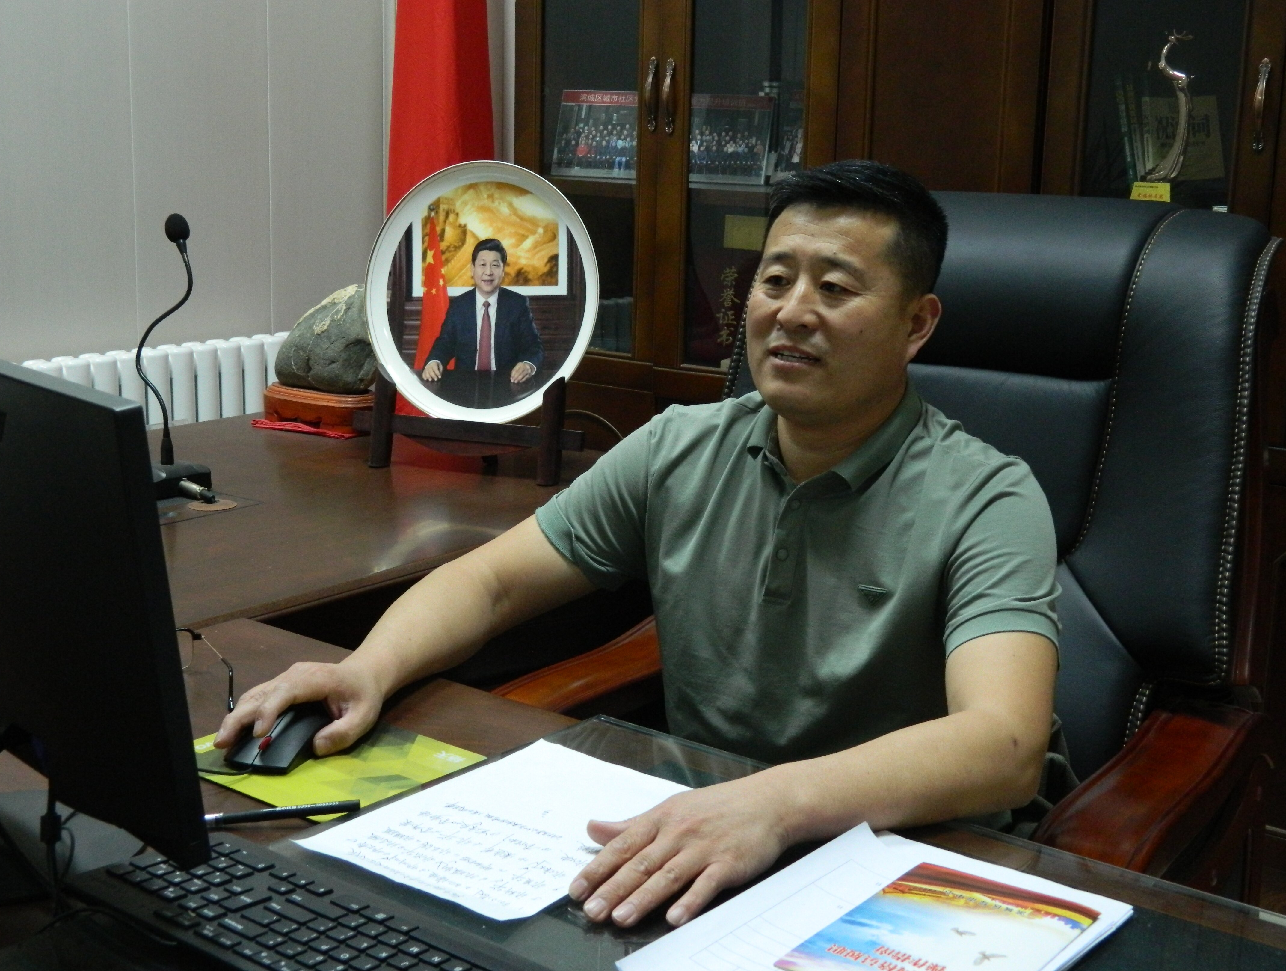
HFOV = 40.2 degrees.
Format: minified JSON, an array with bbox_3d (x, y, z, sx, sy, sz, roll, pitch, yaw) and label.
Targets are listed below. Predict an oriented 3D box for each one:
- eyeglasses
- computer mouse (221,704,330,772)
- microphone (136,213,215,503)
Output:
[{"bbox_3d":[-0.466,0.179,1.654,0.140,0.040,0.145,-4,14,-26],"label":"eyeglasses"},{"bbox_3d":[-0.309,0.212,1.517,0.061,0.037,0.112,5,13,14],"label":"computer mouse"},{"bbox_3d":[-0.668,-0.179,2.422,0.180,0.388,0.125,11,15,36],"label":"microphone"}]

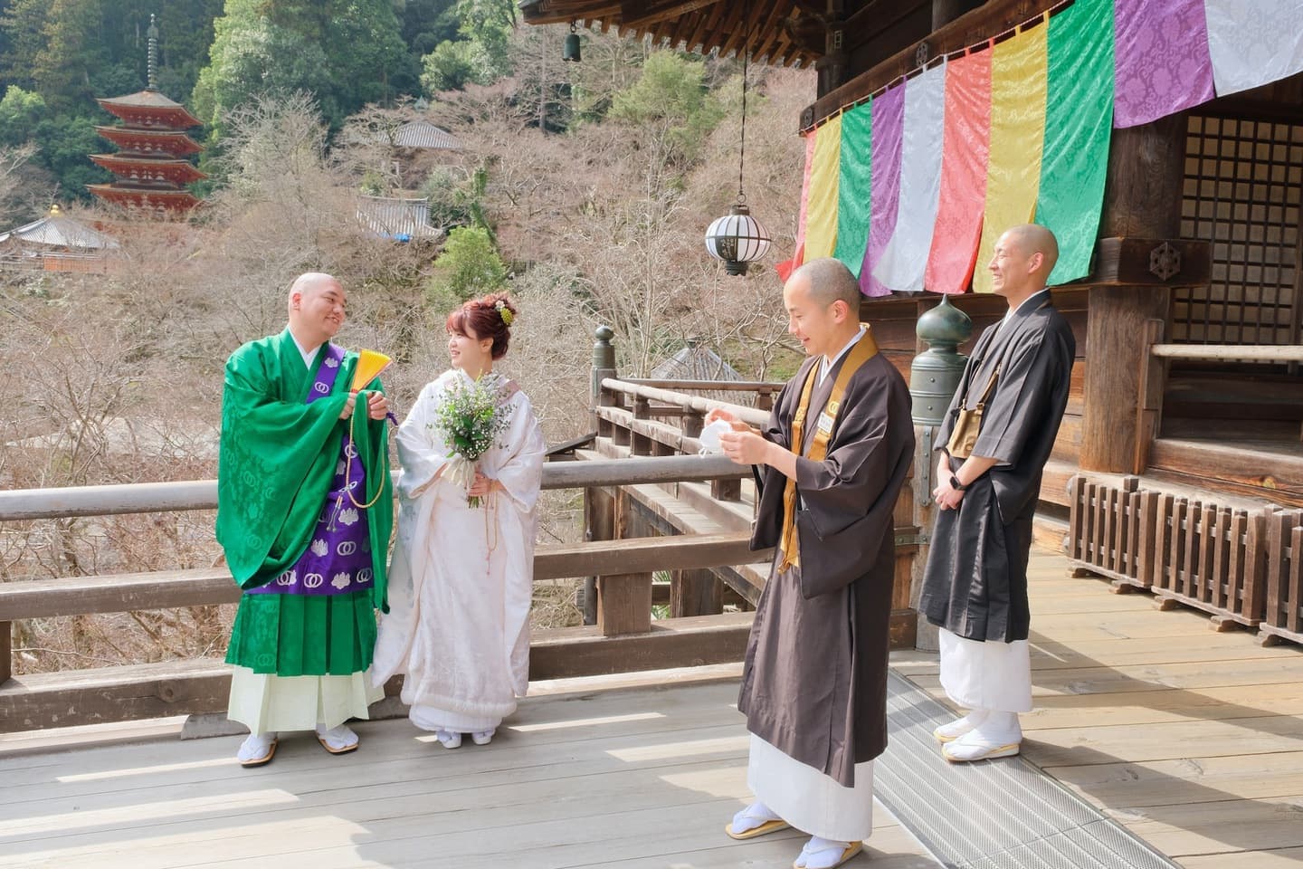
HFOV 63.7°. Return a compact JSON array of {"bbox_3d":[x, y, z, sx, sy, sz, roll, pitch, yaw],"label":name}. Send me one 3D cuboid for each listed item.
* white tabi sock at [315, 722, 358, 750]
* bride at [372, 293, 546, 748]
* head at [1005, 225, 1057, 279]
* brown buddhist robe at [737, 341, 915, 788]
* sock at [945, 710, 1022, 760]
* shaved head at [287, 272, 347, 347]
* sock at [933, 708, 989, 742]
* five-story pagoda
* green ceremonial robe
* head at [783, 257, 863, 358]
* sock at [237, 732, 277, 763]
[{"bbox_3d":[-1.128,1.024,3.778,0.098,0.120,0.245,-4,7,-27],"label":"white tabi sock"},{"bbox_3d":[-0.682,0.299,3.751,0.590,1.587,0.480,0,6,4],"label":"bride"},{"bbox_3d":[1.236,-0.585,3.467,0.215,0.225,0.165,2,6,-2],"label":"head"},{"bbox_3d":[0.492,0.322,2.907,0.440,1.206,0.490,-4,7,-32],"label":"brown buddhist robe"},{"bbox_3d":[1.126,1.018,3.595,0.255,0.135,0.100,-2,6,-11],"label":"sock"},{"bbox_3d":[-1.135,-0.435,3.563,0.215,0.235,0.170,-3,4,30],"label":"shaved head"},{"bbox_3d":[1.120,1.004,3.728,0.245,0.120,0.098,-2,6,-13],"label":"sock"},{"bbox_3d":[-64.488,-38.119,135.000,12.700,30.500,12.700,-3,6,-17],"label":"five-story pagoda"},{"bbox_3d":[-1.184,0.229,3.584,0.590,1.173,0.500,-3,7,-24],"label":"green ceremonial robe"},{"bbox_3d":[0.455,-0.344,2.815,0.210,0.235,0.165,-22,12,-17],"label":"head"},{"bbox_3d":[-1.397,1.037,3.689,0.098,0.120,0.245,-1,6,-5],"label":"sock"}]

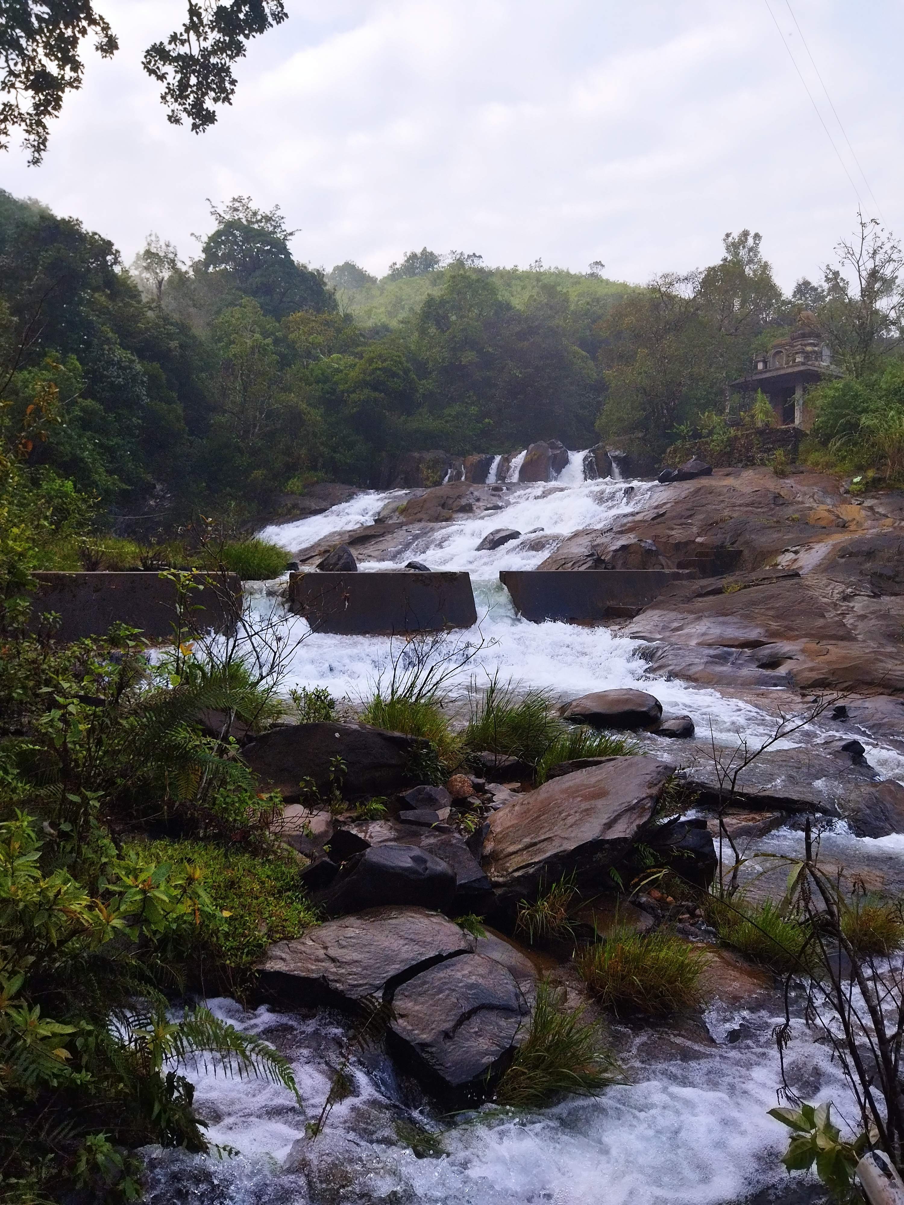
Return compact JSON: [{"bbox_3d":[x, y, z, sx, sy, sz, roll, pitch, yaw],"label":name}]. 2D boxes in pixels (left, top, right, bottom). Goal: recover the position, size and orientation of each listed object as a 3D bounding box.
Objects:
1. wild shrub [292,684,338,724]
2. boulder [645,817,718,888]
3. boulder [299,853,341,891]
[{"bbox_3d":[-1.321,0.978,9.000,0.440,0.420,0.420,0,2,0],"label":"wild shrub"},{"bbox_3d":[1.567,1.708,6.400,0.460,0.420,0.420,0,2,-11],"label":"boulder"},{"bbox_3d":[-0.837,1.713,5.950,0.260,0.200,0.250,-1,2,-15],"label":"boulder"}]

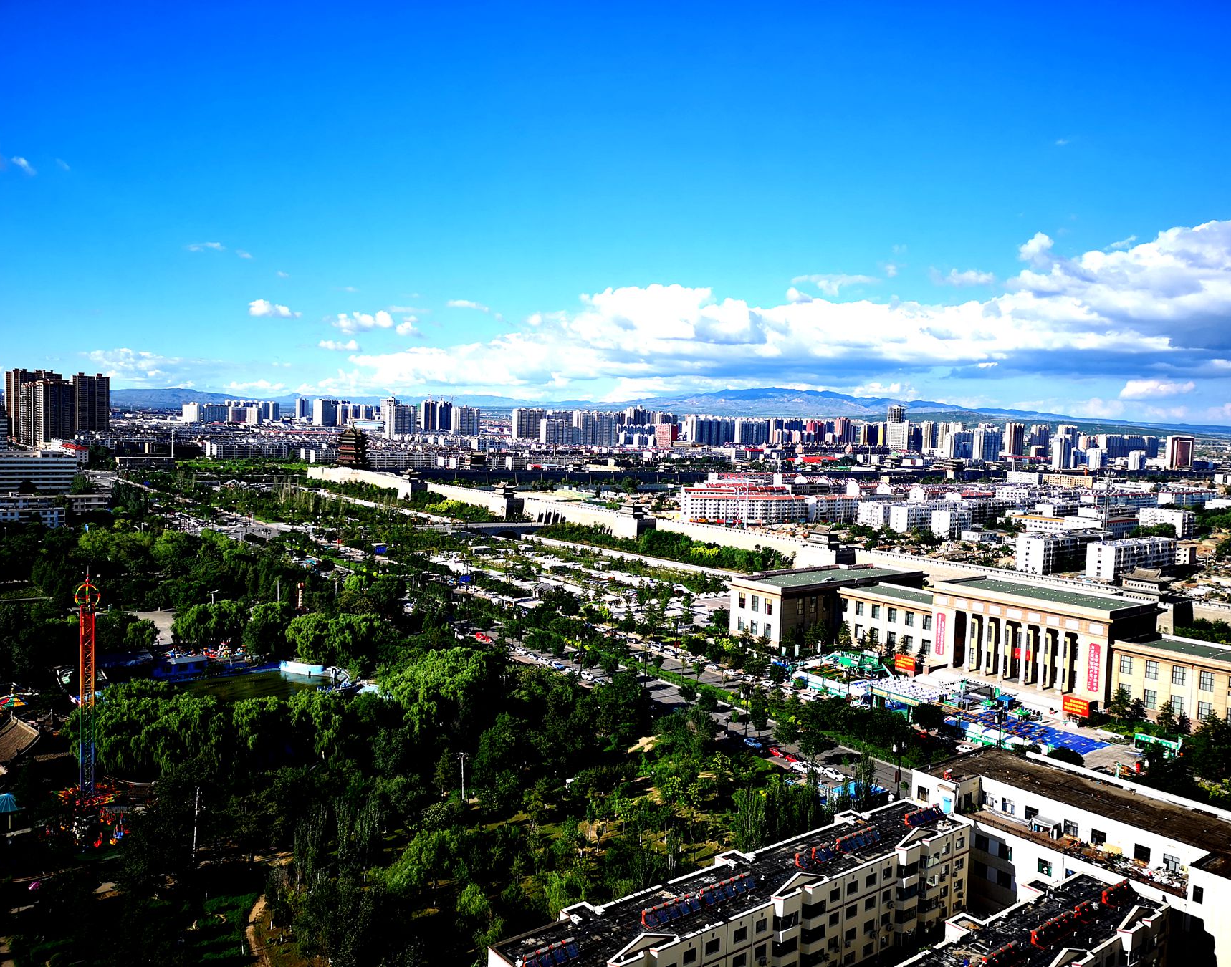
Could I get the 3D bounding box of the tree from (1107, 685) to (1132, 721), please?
[{"bbox_3d":[122.031,53.221,243.105,5.800,8.900,5.800,-1,5,-38],"label":"tree"}]

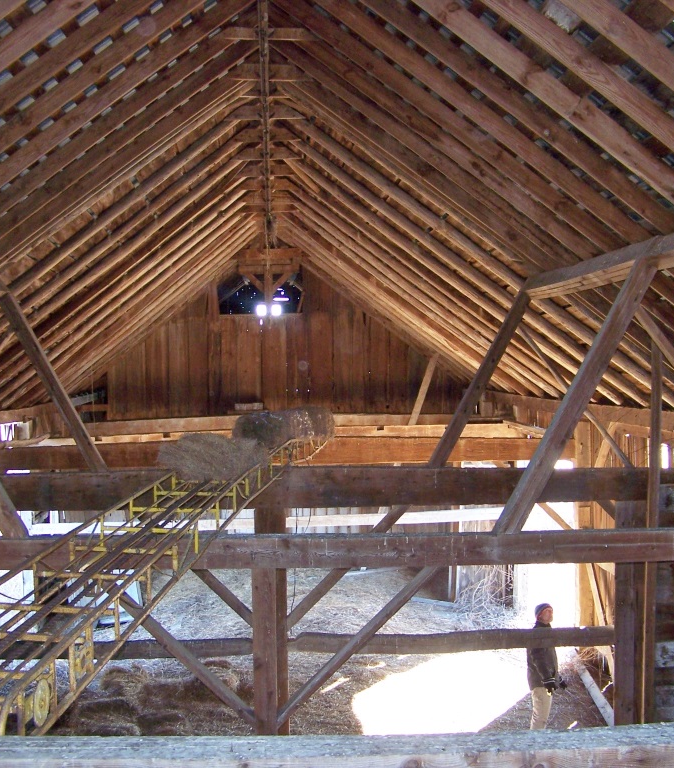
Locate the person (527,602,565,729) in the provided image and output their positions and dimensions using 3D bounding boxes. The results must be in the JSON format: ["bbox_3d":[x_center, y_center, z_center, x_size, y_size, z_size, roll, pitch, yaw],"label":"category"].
[{"bbox_3d":[2.376,3.370,11.800,0.420,1.760,0.500,0,1,9],"label":"person"}]

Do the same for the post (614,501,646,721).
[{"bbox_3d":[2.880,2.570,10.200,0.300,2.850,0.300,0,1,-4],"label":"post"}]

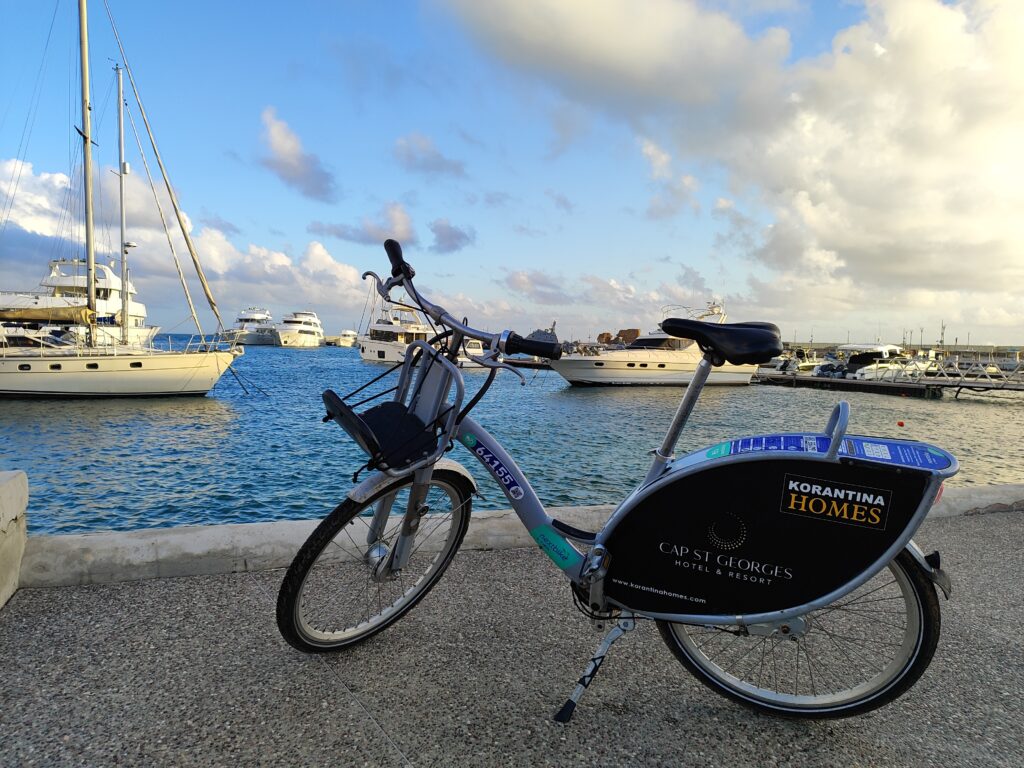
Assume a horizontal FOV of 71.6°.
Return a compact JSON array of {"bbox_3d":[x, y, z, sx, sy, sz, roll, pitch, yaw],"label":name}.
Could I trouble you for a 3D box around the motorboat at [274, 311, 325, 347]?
[{"bbox_3d":[-49.300,-12.829,164.000,6.200,7.900,23.000,1,4,2],"label":"motorboat"}]

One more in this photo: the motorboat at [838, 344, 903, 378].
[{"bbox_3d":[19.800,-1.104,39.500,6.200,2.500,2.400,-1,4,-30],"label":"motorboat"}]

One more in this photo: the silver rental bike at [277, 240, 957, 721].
[{"bbox_3d":[0.190,0.250,1.800,1.660,1.200,0.640,2,13,20],"label":"silver rental bike"}]

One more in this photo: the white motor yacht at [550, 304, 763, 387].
[{"bbox_3d":[7.450,-2.328,38.600,12.200,4.700,3.900,-1,4,-20],"label":"white motor yacht"}]

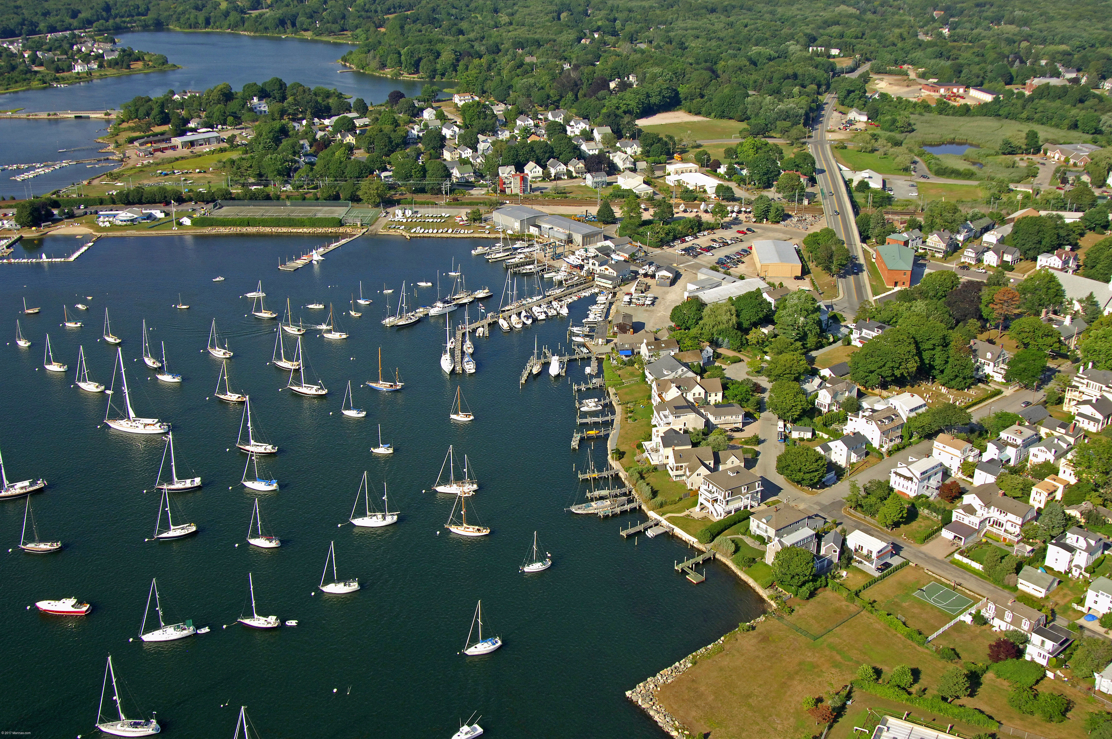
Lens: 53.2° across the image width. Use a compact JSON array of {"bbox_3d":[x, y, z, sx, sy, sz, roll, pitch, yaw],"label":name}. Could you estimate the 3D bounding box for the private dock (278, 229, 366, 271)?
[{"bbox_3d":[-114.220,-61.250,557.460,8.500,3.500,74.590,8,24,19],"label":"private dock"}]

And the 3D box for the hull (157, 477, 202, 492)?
[{"bbox_3d":[-114.580,35.480,337.580,12.600,2.100,3.800,-5,23,-9],"label":"hull"}]

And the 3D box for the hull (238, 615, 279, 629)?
[{"bbox_3d":[-72.630,61.830,271.770,10.660,2.300,3.400,2,23,8],"label":"hull"}]

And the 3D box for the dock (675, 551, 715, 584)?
[{"bbox_3d":[39.050,51.720,292.730,12.800,2.800,7.900,-16,27,-31],"label":"dock"}]

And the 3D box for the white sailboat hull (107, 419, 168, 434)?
[{"bbox_3d":[-142.330,18.930,376.880,22.800,2.800,5.800,4,23,11],"label":"white sailboat hull"}]

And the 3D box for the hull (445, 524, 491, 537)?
[{"bbox_3d":[-24.380,44.130,307.680,12.200,1.900,3.200,3,23,7],"label":"hull"}]

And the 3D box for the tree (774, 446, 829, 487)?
[{"bbox_3d":[71.030,28.070,321.130,14.980,11.910,14.980,0,23,0],"label":"tree"}]

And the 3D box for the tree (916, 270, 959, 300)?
[{"bbox_3d":[159.840,-34.350,464.300,17.230,13.990,17.230,0,23,0],"label":"tree"}]

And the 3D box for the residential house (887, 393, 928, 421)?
[{"bbox_3d":[116.540,12.380,368.130,9.400,7.500,8.100,-16,27,-31],"label":"residential house"}]

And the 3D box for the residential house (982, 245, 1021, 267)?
[{"bbox_3d":[212.541,-54.297,528.833,12.400,7.800,15.200,15,27,32],"label":"residential house"}]

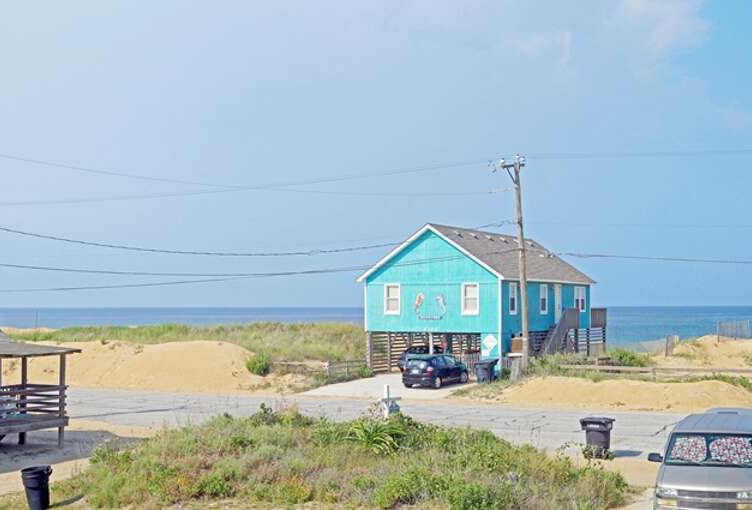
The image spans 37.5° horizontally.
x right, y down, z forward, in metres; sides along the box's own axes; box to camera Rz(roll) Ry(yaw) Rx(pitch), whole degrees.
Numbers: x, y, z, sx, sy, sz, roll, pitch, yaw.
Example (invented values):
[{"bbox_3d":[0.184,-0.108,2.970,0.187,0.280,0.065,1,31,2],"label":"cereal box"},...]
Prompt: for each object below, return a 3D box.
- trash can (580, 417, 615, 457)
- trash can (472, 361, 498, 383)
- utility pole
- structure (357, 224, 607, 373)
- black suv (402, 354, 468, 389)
[{"bbox_3d":[6.221,5.100,30.798,0.720,1.100,0.860,-2,-3,31],"label":"trash can"},{"bbox_3d":[4.951,5.287,49.809,0.730,1.100,0.880,-2,-3,30],"label":"trash can"},{"bbox_3d":[6.337,0.467,52.033,1.700,10.350,0.700,-1,-3,10],"label":"utility pole"},{"bbox_3d":[6.654,2.577,62.770,8.600,7.600,15.700,-2,-3,30],"label":"structure"},{"bbox_3d":[2.908,5.354,51.608,1.720,1.540,4.150,-2,-3,29],"label":"black suv"}]

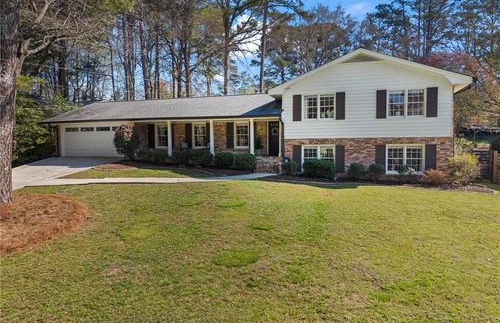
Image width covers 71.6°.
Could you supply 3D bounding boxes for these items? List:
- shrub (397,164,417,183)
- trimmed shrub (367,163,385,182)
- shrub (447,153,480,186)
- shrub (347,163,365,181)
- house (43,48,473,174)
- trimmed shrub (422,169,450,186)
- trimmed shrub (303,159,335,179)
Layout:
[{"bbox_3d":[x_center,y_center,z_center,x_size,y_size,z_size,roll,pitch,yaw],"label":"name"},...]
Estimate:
[{"bbox_3d":[7.484,0.574,16.580,0.956,0.831,0.900,0,4,18],"label":"shrub"},{"bbox_3d":[6.159,0.540,17.013,0.883,0.951,0.900,0,4,18],"label":"trimmed shrub"},{"bbox_3d":[9.797,0.367,15.909,1.560,1.530,1.450,0,4,18],"label":"shrub"},{"bbox_3d":[5.266,0.512,17.305,0.898,0.893,0.900,0,4,18],"label":"shrub"},{"bbox_3d":[-0.346,-2.765,25.392,25.903,6.590,11.500,0,4,18],"label":"house"},{"bbox_3d":[8.661,0.743,16.100,1.300,0.806,1.150,0,4,18],"label":"trimmed shrub"},{"bbox_3d":[3.510,0.359,17.765,1.607,0.995,1.150,0,4,18],"label":"trimmed shrub"}]

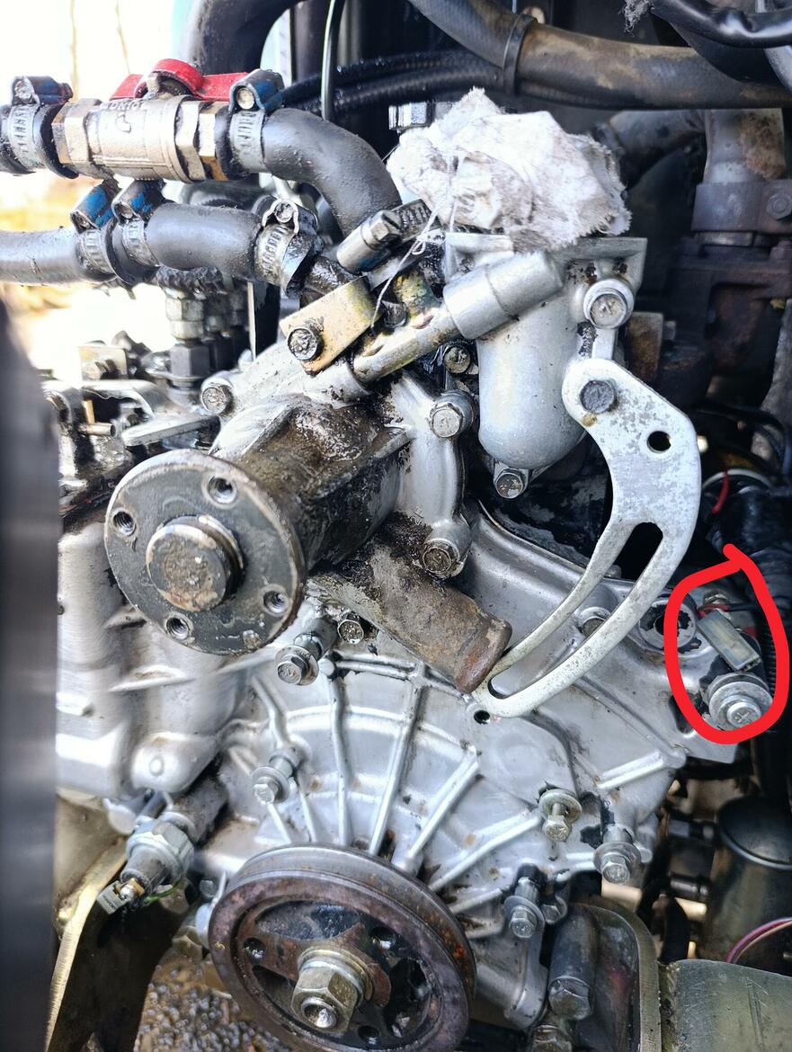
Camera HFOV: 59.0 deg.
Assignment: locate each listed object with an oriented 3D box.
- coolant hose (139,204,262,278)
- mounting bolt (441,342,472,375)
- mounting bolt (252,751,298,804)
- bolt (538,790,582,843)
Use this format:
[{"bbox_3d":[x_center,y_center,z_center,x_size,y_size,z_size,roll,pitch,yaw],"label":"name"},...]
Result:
[{"bbox_3d":[-0.079,-0.115,0.281,0.053,0.027,0.027,12,24,6],"label":"coolant hose"},{"bbox_3d":[0.028,-0.075,0.314,0.014,0.014,0.011,6,23,14],"label":"mounting bolt"},{"bbox_3d":[-0.067,0.138,0.384,0.022,0.022,0.026,6,23,14],"label":"mounting bolt"},{"bbox_3d":[0.084,0.150,0.360,0.022,0.022,0.021,6,23,14],"label":"bolt"}]

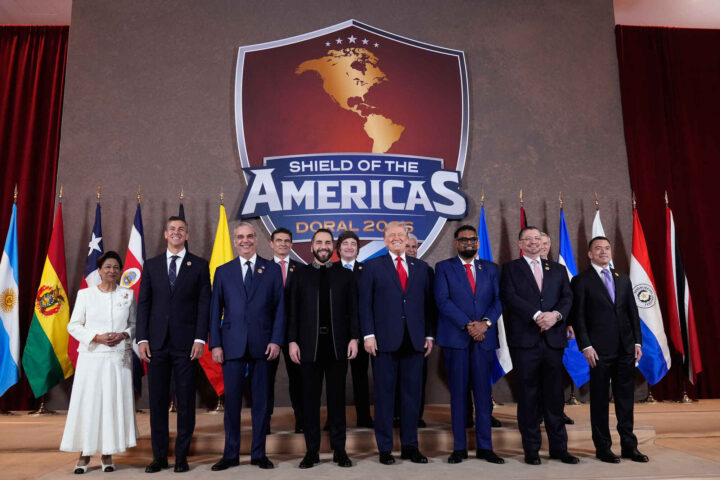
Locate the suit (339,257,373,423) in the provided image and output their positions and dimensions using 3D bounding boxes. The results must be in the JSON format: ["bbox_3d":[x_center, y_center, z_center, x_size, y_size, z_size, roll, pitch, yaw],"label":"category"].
[{"bbox_3d":[-0.014,0.934,5.336,0.497,1.485,0.320,0,-10,-4],"label":"suit"}]

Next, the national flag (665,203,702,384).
[{"bbox_3d":[3.674,0.591,6.593,0.454,2.088,0.280,1,-10,-5],"label":"national flag"}]

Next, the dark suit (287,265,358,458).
[{"bbox_3d":[-0.279,0.890,4.495,0.550,1.474,0.330,0,-10,-4],"label":"dark suit"}]

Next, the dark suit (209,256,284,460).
[{"bbox_3d":[-0.866,0.881,4.446,0.590,1.541,0.340,1,-10,-6],"label":"dark suit"}]

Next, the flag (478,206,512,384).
[{"bbox_3d":[1.505,0.594,6.494,0.403,2.034,0.250,1,-10,-5],"label":"flag"}]

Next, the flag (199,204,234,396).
[{"bbox_3d":[-1.485,0.627,6.290,0.531,2.076,0.250,1,-10,-5],"label":"flag"}]

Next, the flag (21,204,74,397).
[{"bbox_3d":[-3.270,0.612,6.094,0.567,2.043,0.270,1,-10,-5],"label":"flag"}]

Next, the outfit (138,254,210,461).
[{"bbox_3d":[-1.394,0.857,4.351,0.562,1.574,0.330,1,-10,-8],"label":"outfit"}]

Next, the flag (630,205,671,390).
[{"bbox_3d":[3.293,0.619,6.568,0.464,2.022,0.280,1,-10,-5],"label":"flag"}]

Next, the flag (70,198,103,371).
[{"bbox_3d":[-2.892,0.564,6.172,0.436,1.977,0.250,1,-10,-5],"label":"flag"}]

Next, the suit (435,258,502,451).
[{"bbox_3d":[0.851,0.877,4.596,0.538,1.524,0.360,0,-10,-2],"label":"suit"}]

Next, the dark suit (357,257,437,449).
[{"bbox_3d":[0.294,0.870,4.607,0.611,1.576,0.360,1,-10,-6],"label":"dark suit"}]

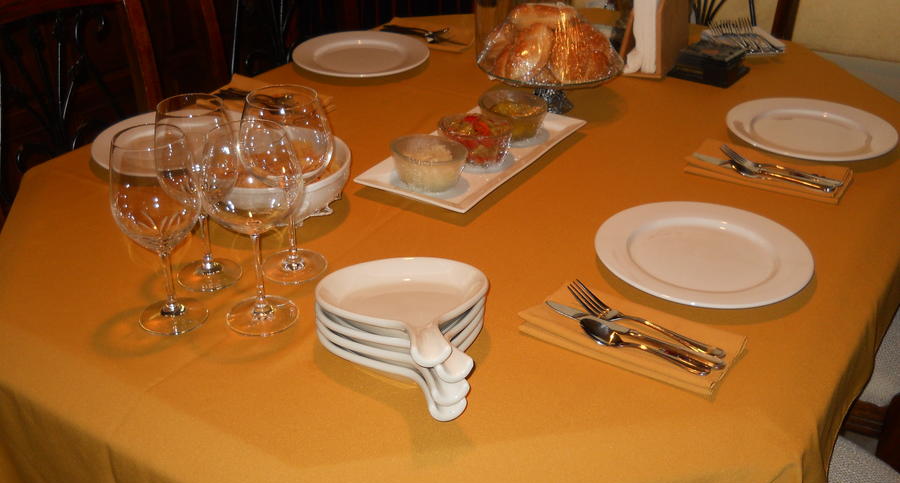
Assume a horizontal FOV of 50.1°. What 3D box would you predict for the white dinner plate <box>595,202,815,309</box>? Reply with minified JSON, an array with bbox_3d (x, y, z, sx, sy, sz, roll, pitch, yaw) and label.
[{"bbox_3d":[0.320,0.019,1.222,0.270,0.023,0.270,1,29,-1],"label":"white dinner plate"}]

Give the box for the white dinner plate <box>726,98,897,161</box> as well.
[{"bbox_3d":[0.595,-0.180,1.592,0.270,0.023,0.270,1,29,-1],"label":"white dinner plate"}]

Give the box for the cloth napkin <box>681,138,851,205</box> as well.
[{"bbox_3d":[0.485,-0.111,1.471,0.227,0.014,0.106,17,34,26],"label":"cloth napkin"}]

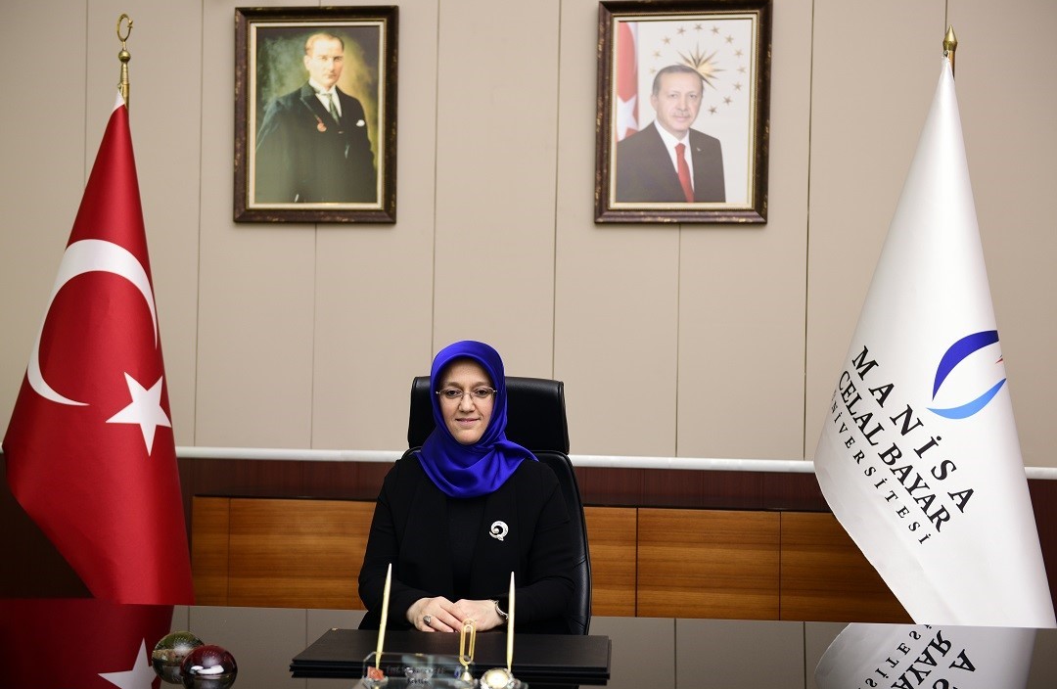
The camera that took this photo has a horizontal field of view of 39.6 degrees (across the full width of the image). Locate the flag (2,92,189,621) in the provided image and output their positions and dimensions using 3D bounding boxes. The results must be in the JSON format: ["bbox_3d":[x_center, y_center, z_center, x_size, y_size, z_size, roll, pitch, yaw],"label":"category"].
[{"bbox_3d":[-1.231,0.128,4.220,0.540,1.700,0.350,1,-2,0],"label":"flag"}]

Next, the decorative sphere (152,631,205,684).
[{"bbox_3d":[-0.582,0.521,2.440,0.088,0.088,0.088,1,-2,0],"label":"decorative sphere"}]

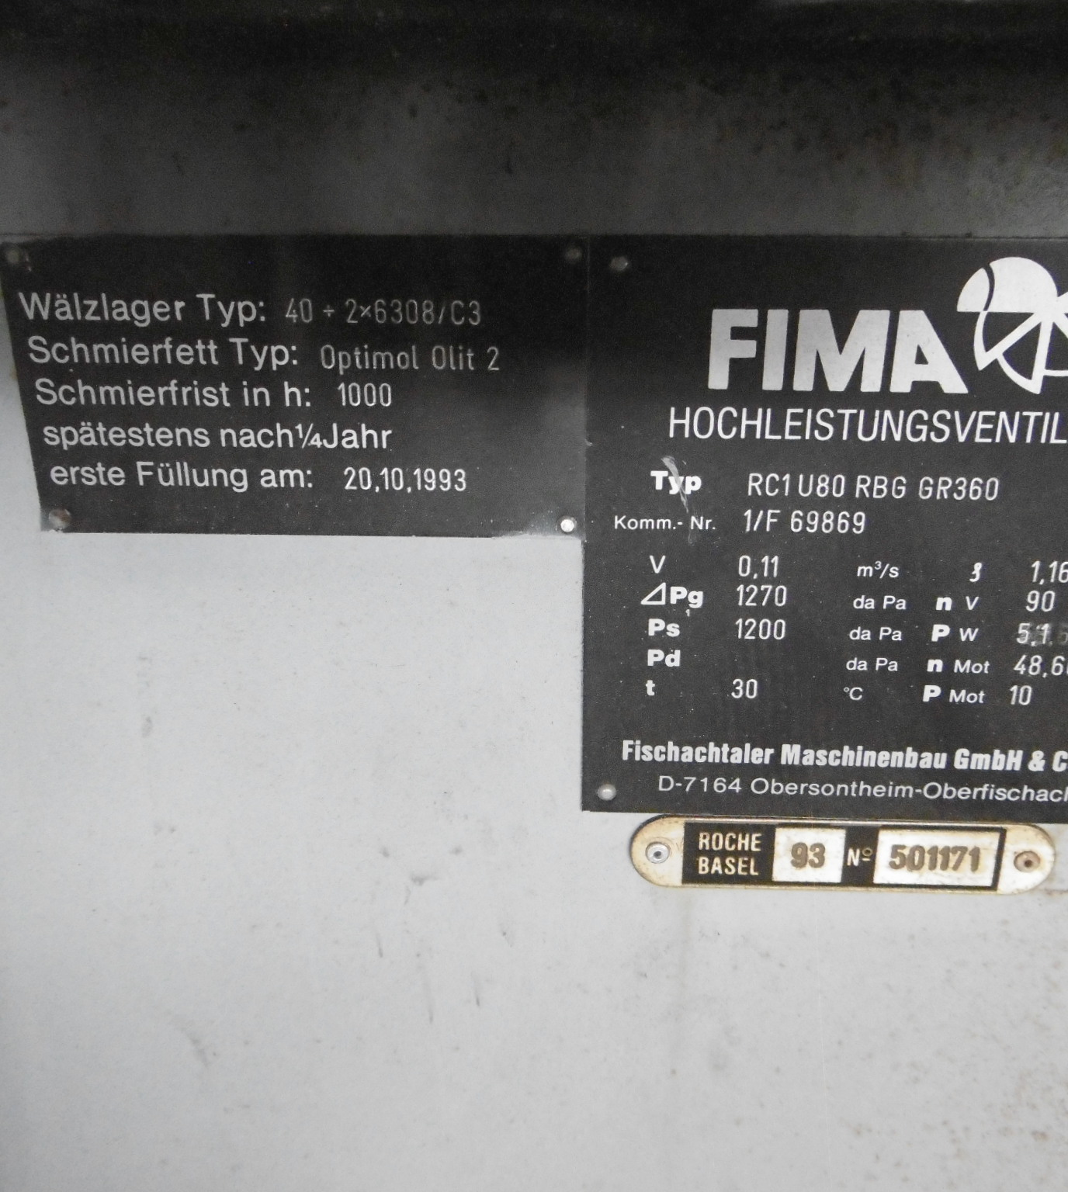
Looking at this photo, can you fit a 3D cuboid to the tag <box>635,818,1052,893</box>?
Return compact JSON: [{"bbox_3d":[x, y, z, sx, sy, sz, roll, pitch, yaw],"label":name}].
[{"bbox_3d":[0.075,0.063,0.268,0.103,0.020,0.002,1,21,2],"label":"tag"}]

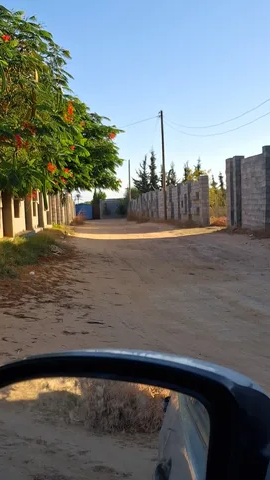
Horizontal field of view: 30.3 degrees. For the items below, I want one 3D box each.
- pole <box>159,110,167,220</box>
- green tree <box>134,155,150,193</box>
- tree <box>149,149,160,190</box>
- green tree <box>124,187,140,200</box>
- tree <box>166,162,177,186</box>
[{"bbox_3d":[2.042,-5.155,34.776,0.300,7.570,0.250,-3,3,-7],"label":"pole"},{"bbox_3d":[1.195,-6.453,60.227,2.600,7.660,2.600,-2,3,-7],"label":"green tree"},{"bbox_3d":[2.270,-6.617,58.242,2.000,8.160,2.000,-2,3,-7],"label":"tree"},{"bbox_3d":[-0.454,-4.800,64.119,2.600,4.000,2.600,-2,3,-7],"label":"green tree"},{"bbox_3d":[4.146,-5.369,54.179,2.000,6.040,2.000,-2,3,-7],"label":"tree"}]

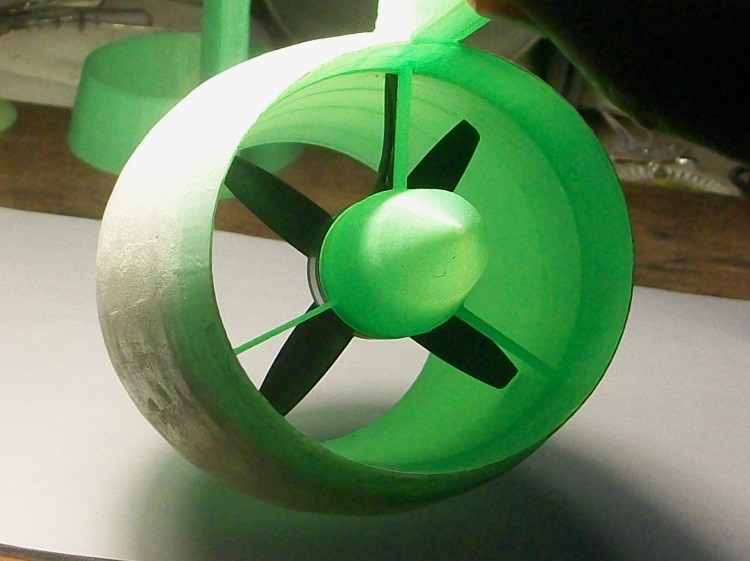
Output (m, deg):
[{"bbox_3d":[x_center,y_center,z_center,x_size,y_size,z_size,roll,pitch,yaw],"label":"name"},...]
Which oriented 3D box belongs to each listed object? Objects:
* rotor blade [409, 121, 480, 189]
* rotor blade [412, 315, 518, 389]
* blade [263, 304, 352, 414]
[{"bbox_3d":[0.015,-0.025,0.179,0.004,0.011,0.029,12,62,52],"label":"rotor blade"},{"bbox_3d":[0.021,0.016,0.177,0.029,0.011,0.004,39,3,-14],"label":"rotor blade"},{"bbox_3d":[-0.017,0.022,0.161,0.011,0.004,0.029,33,73,5],"label":"blade"}]

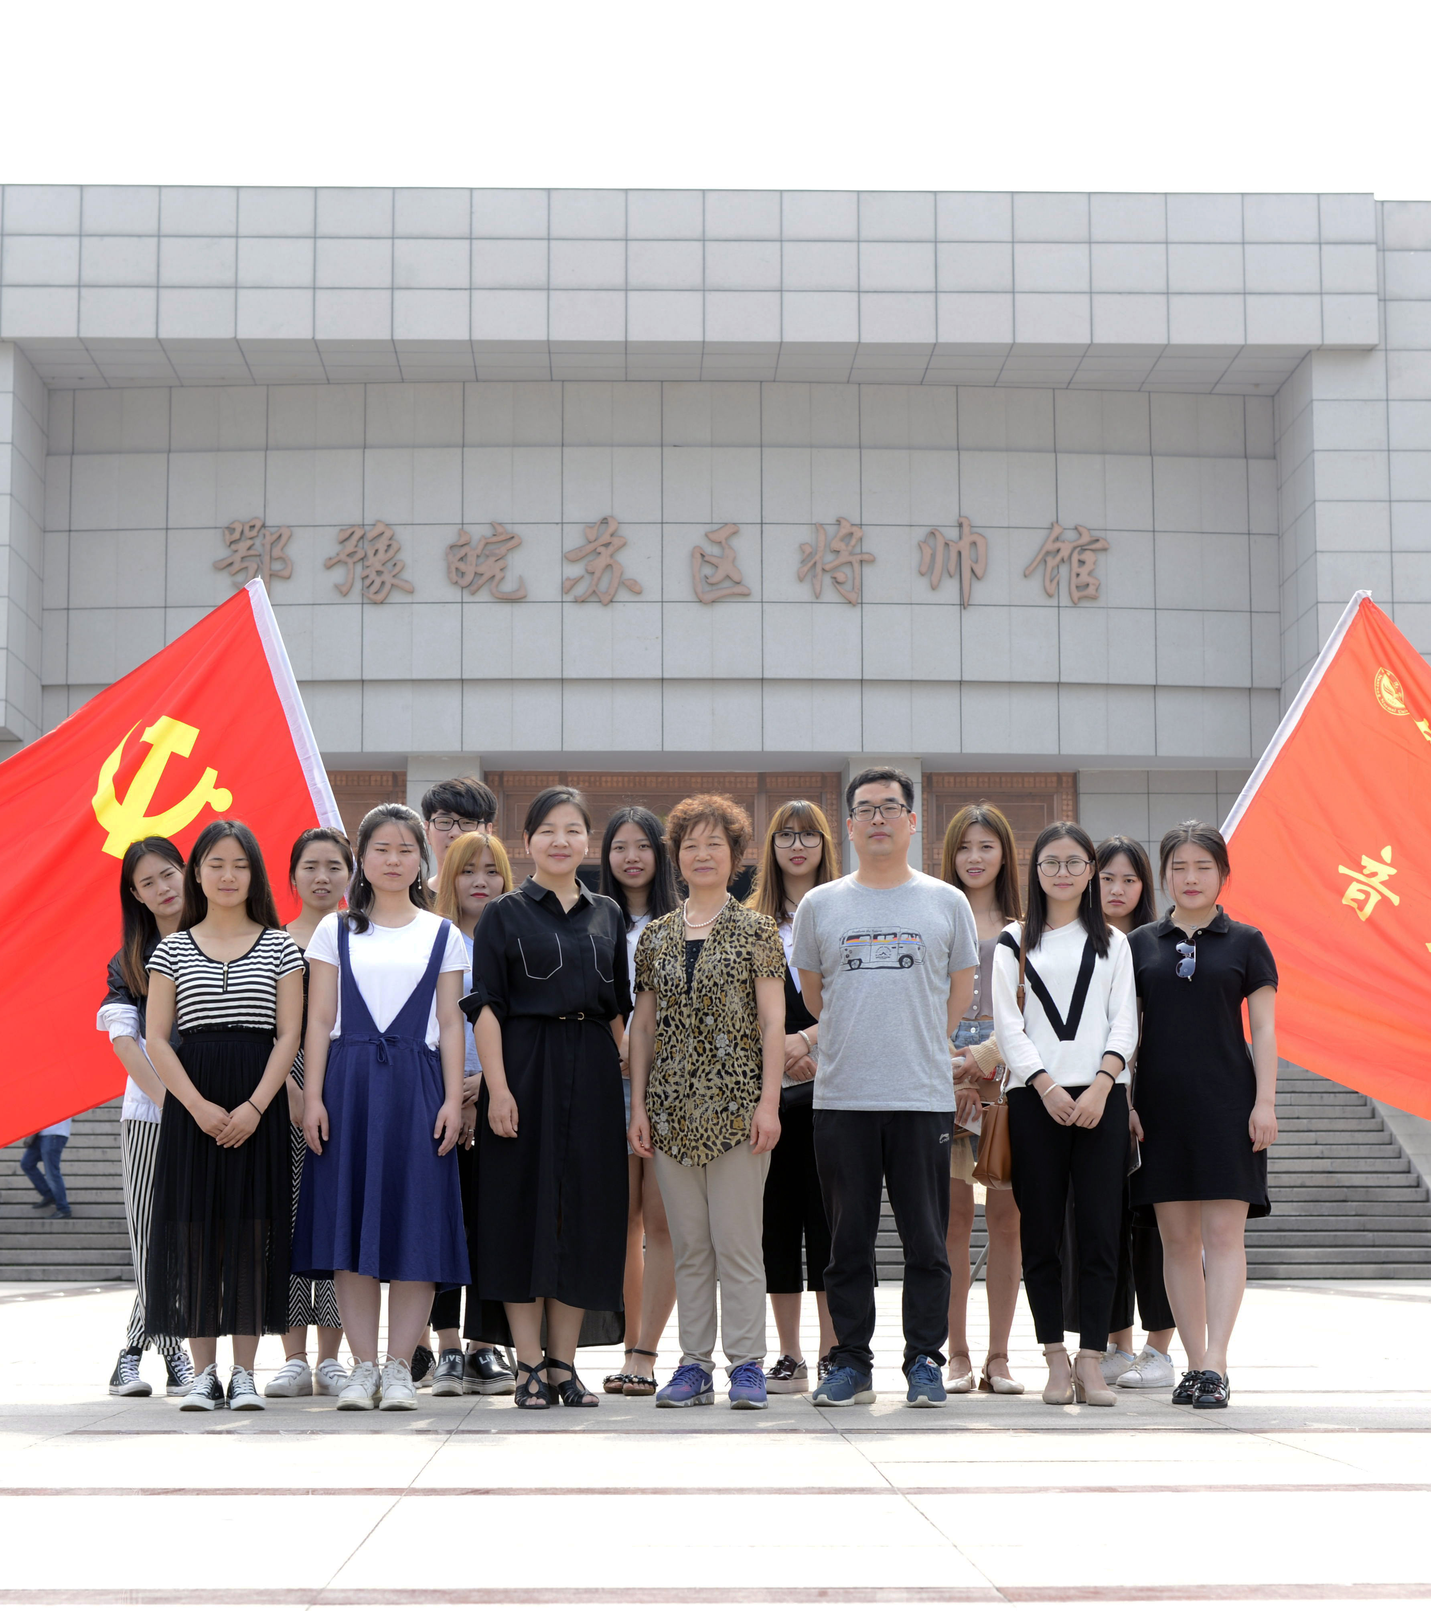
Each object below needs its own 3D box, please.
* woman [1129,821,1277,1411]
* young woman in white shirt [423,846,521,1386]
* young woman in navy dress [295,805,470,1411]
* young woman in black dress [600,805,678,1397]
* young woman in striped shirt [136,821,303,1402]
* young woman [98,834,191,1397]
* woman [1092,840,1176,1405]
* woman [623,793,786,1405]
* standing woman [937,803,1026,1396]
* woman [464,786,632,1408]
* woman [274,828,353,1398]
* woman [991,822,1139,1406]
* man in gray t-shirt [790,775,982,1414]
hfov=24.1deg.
[{"bbox_3d":[1.314,0.846,9.319,0.440,1.619,0.320,-2,-7,11],"label":"woman"},{"bbox_3d":[-0.693,0.885,9.738,0.430,1.622,0.290,0,-7,-5],"label":"young woman in white shirt"},{"bbox_3d":[-0.898,0.805,9.072,0.480,1.622,0.310,0,-7,-3],"label":"young woman in navy dress"},{"bbox_3d":[-0.229,0.849,9.802,0.420,1.705,0.280,-1,-7,8],"label":"young woman in black dress"},{"bbox_3d":[-1.347,0.853,9.370,0.450,1.633,0.330,1,-7,-10],"label":"young woman in striped shirt"},{"bbox_3d":[-1.643,0.893,9.723,0.440,1.611,0.310,2,-7,-18],"label":"young woman"},{"bbox_3d":[1.246,0.931,10.294,0.430,1.686,0.320,-2,-7,15],"label":"woman"},{"bbox_3d":[-0.021,0.816,9.411,0.450,1.709,0.320,-1,-7,3],"label":"woman"},{"bbox_3d":[0.773,0.838,9.713,0.420,1.695,0.300,-2,-7,10],"label":"standing woman"},{"bbox_3d":[-0.460,0.806,9.418,0.460,1.732,0.330,1,-7,-13],"label":"woman"},{"bbox_3d":[-1.166,0.905,10.016,0.430,1.685,0.320,0,-7,-3],"label":"woman"},{"bbox_3d":[0.950,0.829,9.133,0.410,1.571,0.300,-1,-7,6],"label":"woman"},{"bbox_3d":[0.463,0.755,9.139,0.500,1.725,0.320,-1,-7,3],"label":"man in gray t-shirt"}]

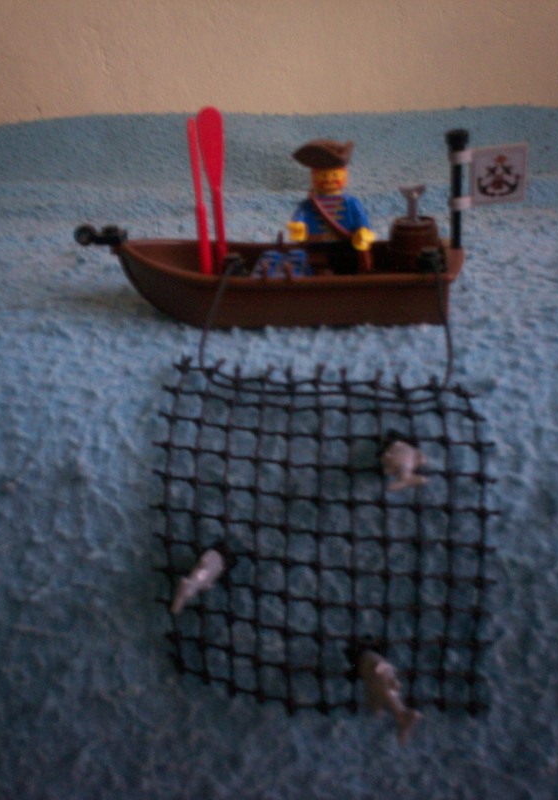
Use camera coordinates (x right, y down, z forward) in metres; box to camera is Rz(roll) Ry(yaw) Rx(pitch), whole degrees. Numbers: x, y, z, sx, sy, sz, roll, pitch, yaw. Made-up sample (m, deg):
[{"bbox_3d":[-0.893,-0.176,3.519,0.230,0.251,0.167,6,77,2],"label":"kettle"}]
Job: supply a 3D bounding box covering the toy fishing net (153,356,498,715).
[{"bbox_3d":[0.012,0.036,0.223,0.087,0.094,0.015,0,-13,0],"label":"toy fishing net"}]

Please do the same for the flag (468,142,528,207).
[{"bbox_3d":[0.067,-0.069,0.255,0.018,0.018,0.003,-7,27,-4],"label":"flag"}]

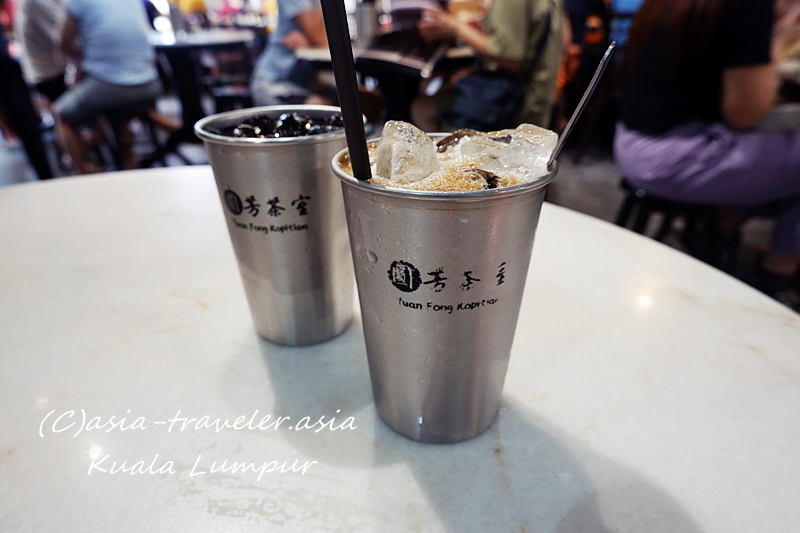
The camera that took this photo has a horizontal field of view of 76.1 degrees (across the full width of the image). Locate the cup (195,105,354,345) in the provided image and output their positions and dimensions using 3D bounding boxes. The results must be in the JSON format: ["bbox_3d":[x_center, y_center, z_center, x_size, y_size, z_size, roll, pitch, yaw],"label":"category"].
[{"bbox_3d":[-0.060,-0.022,0.294,0.089,0.123,0.089,-1,25,0],"label":"cup"}]

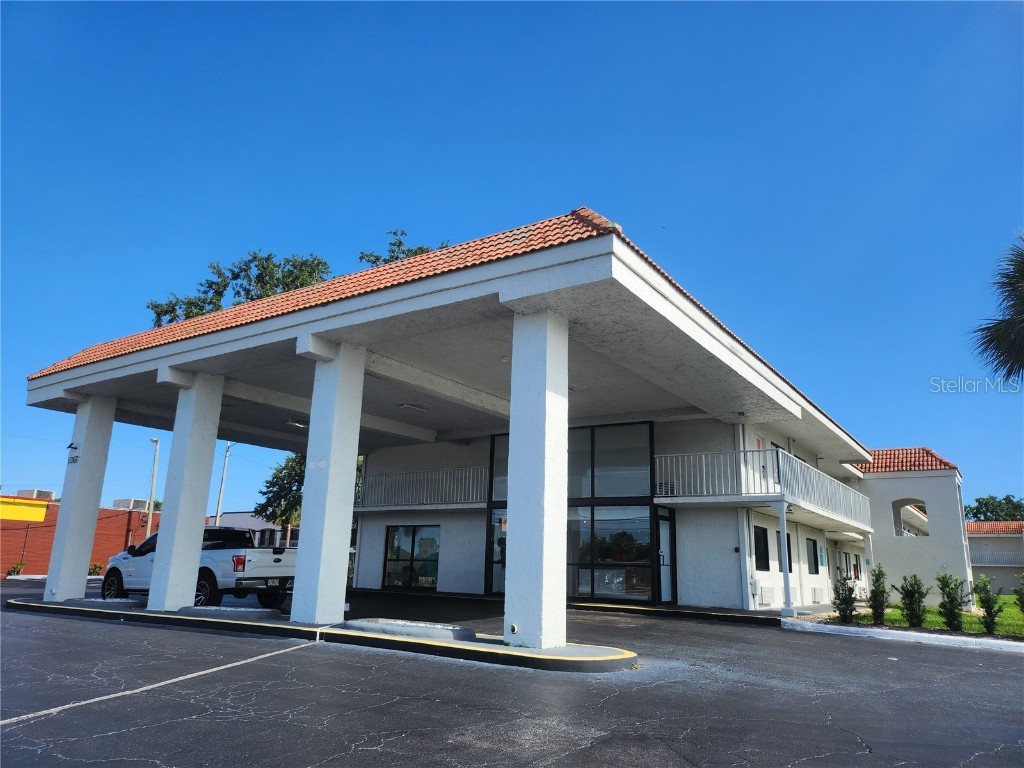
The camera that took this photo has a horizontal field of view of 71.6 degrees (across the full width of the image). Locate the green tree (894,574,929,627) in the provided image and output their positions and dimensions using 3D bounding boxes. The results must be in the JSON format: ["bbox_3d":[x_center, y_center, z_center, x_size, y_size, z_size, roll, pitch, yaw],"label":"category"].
[{"bbox_3d":[7.597,4.116,13.572,0.700,1.060,0.620,-8,-17,33],"label":"green tree"}]

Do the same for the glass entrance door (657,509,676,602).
[{"bbox_3d":[3.948,4.429,18.302,0.090,2.420,1.080,-8,-17,33],"label":"glass entrance door"}]

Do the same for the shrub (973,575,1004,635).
[{"bbox_3d":[8.704,4.015,12.962,0.476,1.041,0.476,-8,-17,33],"label":"shrub"}]

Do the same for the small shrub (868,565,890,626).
[{"bbox_3d":[7.333,4.187,14.286,0.470,1.240,0.450,-8,-17,33],"label":"small shrub"}]

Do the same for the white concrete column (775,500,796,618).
[{"bbox_3d":[6.069,3.861,15.776,0.290,2.493,0.260,-8,-17,33],"label":"white concrete column"}]

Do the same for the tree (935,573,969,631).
[{"bbox_3d":[8.190,4.047,13.214,0.516,1.044,0.516,-8,-17,33],"label":"tree"}]

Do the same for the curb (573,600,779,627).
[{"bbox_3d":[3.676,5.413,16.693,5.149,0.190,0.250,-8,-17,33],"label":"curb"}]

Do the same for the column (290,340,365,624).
[{"bbox_3d":[-3.357,1.779,13.126,0.644,4.976,0.655,-8,-17,33],"label":"column"}]

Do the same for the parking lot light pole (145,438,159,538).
[{"bbox_3d":[-18.681,6.417,36.883,0.300,7.300,0.600,-8,-17,33],"label":"parking lot light pole"}]

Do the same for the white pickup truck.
[{"bbox_3d":[-7.803,4.589,17.773,5.850,1.950,2.080,-8,-17,32],"label":"white pickup truck"}]

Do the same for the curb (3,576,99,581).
[{"bbox_3d":[-22.531,9.626,35.307,0.200,0.200,5.025,-8,-17,33],"label":"curb"}]

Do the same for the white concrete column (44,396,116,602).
[{"bbox_3d":[-10.688,2.797,17.687,0.628,4.960,0.628,-8,-17,33],"label":"white concrete column"}]

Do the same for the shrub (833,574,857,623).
[{"bbox_3d":[6.799,4.366,14.449,0.432,0.947,0.432,-8,-17,33],"label":"shrub"}]

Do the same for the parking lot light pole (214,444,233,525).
[{"bbox_3d":[-17.409,7.057,42.374,0.350,9.000,0.800,-8,-17,33],"label":"parking lot light pole"}]

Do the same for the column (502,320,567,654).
[{"bbox_3d":[0.400,1.355,10.631,0.622,4.832,0.655,-8,-17,33],"label":"column"}]

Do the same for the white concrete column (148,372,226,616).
[{"bbox_3d":[-6.968,2.236,15.230,0.635,4.933,0.628,-8,-17,33],"label":"white concrete column"}]

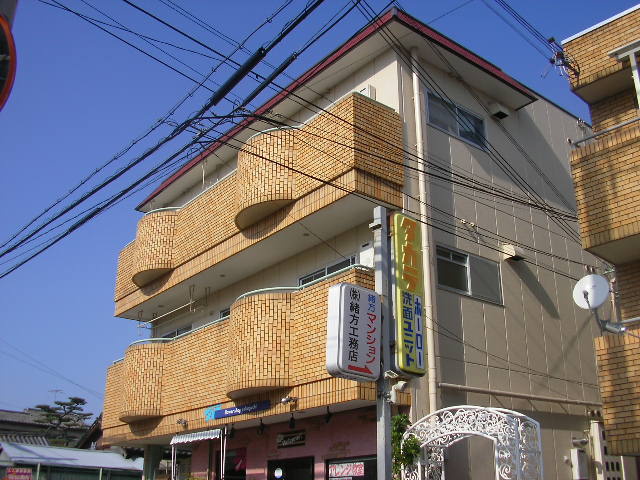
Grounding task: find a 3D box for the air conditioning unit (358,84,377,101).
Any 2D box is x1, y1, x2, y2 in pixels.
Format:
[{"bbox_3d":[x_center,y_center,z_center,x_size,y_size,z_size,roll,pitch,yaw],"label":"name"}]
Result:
[{"bbox_3d":[0.841,-2.491,12.879,0.201,0.600,0.380,16,-26,-35],"label":"air conditioning unit"}]

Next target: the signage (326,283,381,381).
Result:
[{"bbox_3d":[0.407,1.088,8.201,0.620,1.090,0.220,16,-26,-35],"label":"signage"}]

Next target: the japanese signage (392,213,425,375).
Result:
[{"bbox_3d":[1.111,0.666,8.923,0.430,2.040,0.130,16,-26,-35],"label":"japanese signage"}]

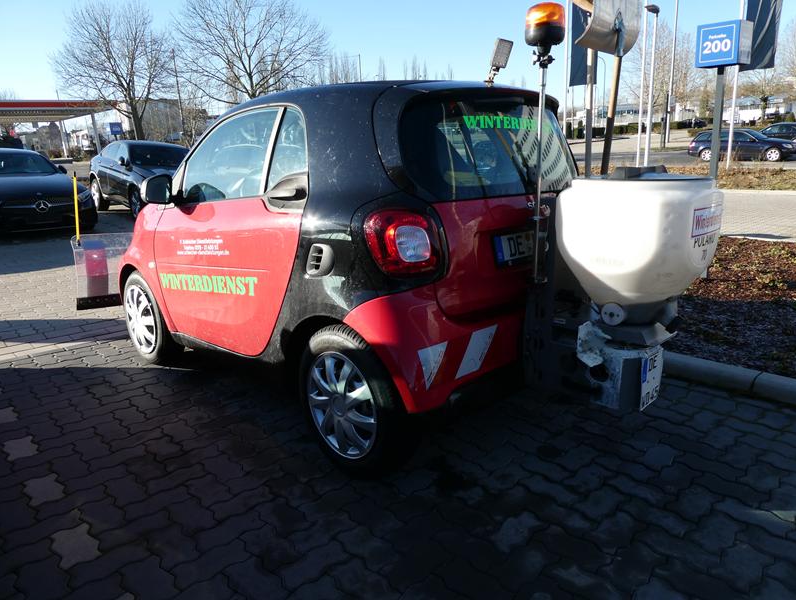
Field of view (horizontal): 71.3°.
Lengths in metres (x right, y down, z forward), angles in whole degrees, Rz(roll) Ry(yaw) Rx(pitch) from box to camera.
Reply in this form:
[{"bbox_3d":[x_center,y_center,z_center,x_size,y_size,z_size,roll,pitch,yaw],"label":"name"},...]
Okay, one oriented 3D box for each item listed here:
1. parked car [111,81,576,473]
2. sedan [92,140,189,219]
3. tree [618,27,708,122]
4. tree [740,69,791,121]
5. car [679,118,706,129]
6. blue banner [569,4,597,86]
[{"bbox_3d":[-0.391,-0.370,3.217,2.700,1.555,1.660,12,20,43],"label":"parked car"},{"bbox_3d":[-5.220,-2.650,11.880,1.840,1.480,4.720,-15,19,-39],"label":"sedan"},{"bbox_3d":[33.430,-27.964,68.563,10.850,11.140,9.980,-2,15,0],"label":"tree"},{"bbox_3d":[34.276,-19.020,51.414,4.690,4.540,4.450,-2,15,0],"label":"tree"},{"bbox_3d":[40.323,-24.243,75.812,4.400,1.460,1.800,-5,15,-10],"label":"car"},{"bbox_3d":[8.022,-10.989,23.758,1.200,3.420,0.120,4,16,23],"label":"blue banner"}]

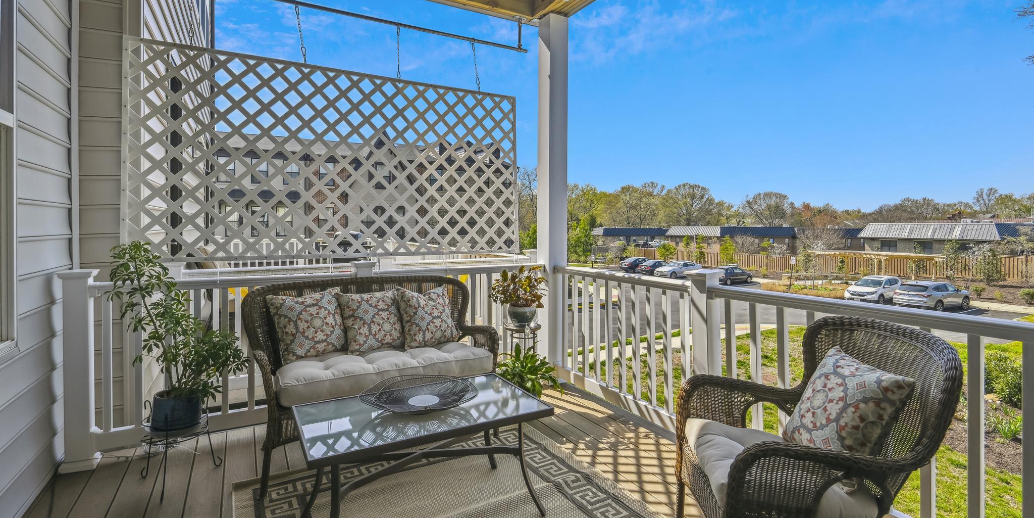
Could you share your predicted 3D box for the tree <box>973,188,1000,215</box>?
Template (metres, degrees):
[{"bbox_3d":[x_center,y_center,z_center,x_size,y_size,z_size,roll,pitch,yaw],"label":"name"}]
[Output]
[{"bbox_3d":[143.126,-13.139,140.000,8.368,17.057,8.368,0,3,0],"label":"tree"}]

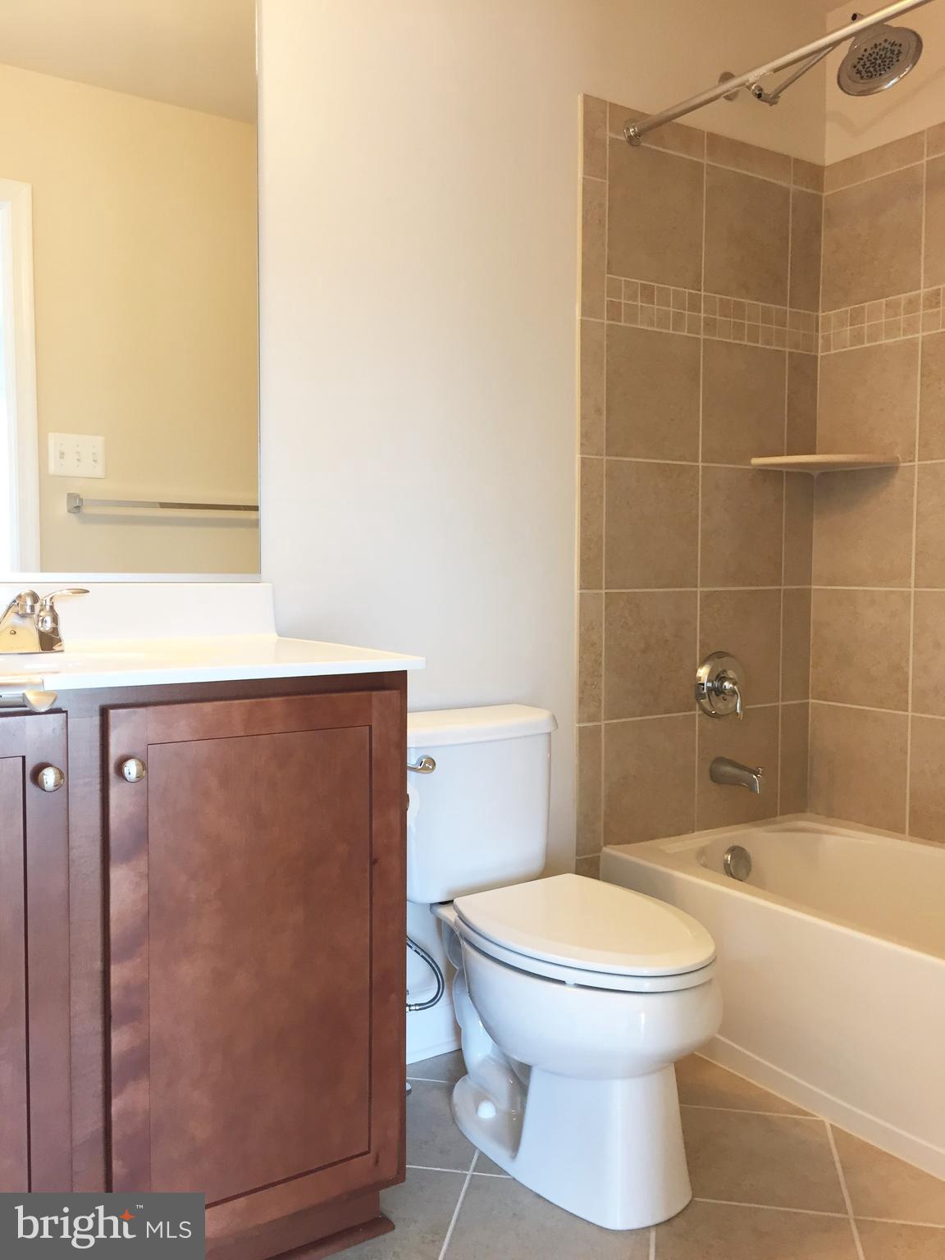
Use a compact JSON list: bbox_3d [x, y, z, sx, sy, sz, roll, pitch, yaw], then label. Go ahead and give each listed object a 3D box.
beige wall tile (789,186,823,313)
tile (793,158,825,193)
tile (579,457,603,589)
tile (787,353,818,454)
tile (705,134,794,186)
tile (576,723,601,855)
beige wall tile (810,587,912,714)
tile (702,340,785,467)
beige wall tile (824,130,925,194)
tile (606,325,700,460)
[{"bbox_3d":[0.864,-0.981,2.744,0.120,0.304,0.010,-2,5,-33],"label":"beige wall tile"},{"bbox_3d":[0.868,-1.175,2.744,0.120,0.071,0.010,-3,5,-33],"label":"tile"},{"bbox_3d":[0.273,-0.243,2.447,0.074,0.305,0.010,-3,5,-33],"label":"tile"},{"bbox_3d":[0.864,-0.570,2.772,0.120,0.302,0.010,-2,5,-33],"label":"tile"},{"bbox_3d":[0.695,-1.181,2.655,0.304,0.071,0.010,-3,5,-33],"label":"tile"},{"bbox_3d":[0.269,0.373,2.464,0.075,0.303,0.010,-3,5,-33],"label":"tile"},{"bbox_3d":[1.002,0.046,2.720,0.010,0.303,0.295,-2,5,-33],"label":"beige wall tile"},{"bbox_3d":[0.684,-0.563,2.657,0.300,0.302,0.010,-2,5,-33],"label":"tile"},{"bbox_3d":[1.008,-1.169,2.651,0.010,0.071,0.296,-3,5,-33],"label":"beige wall tile"},{"bbox_3d":[0.431,-0.553,2.503,0.304,0.304,0.010,-3,5,-33],"label":"tile"}]

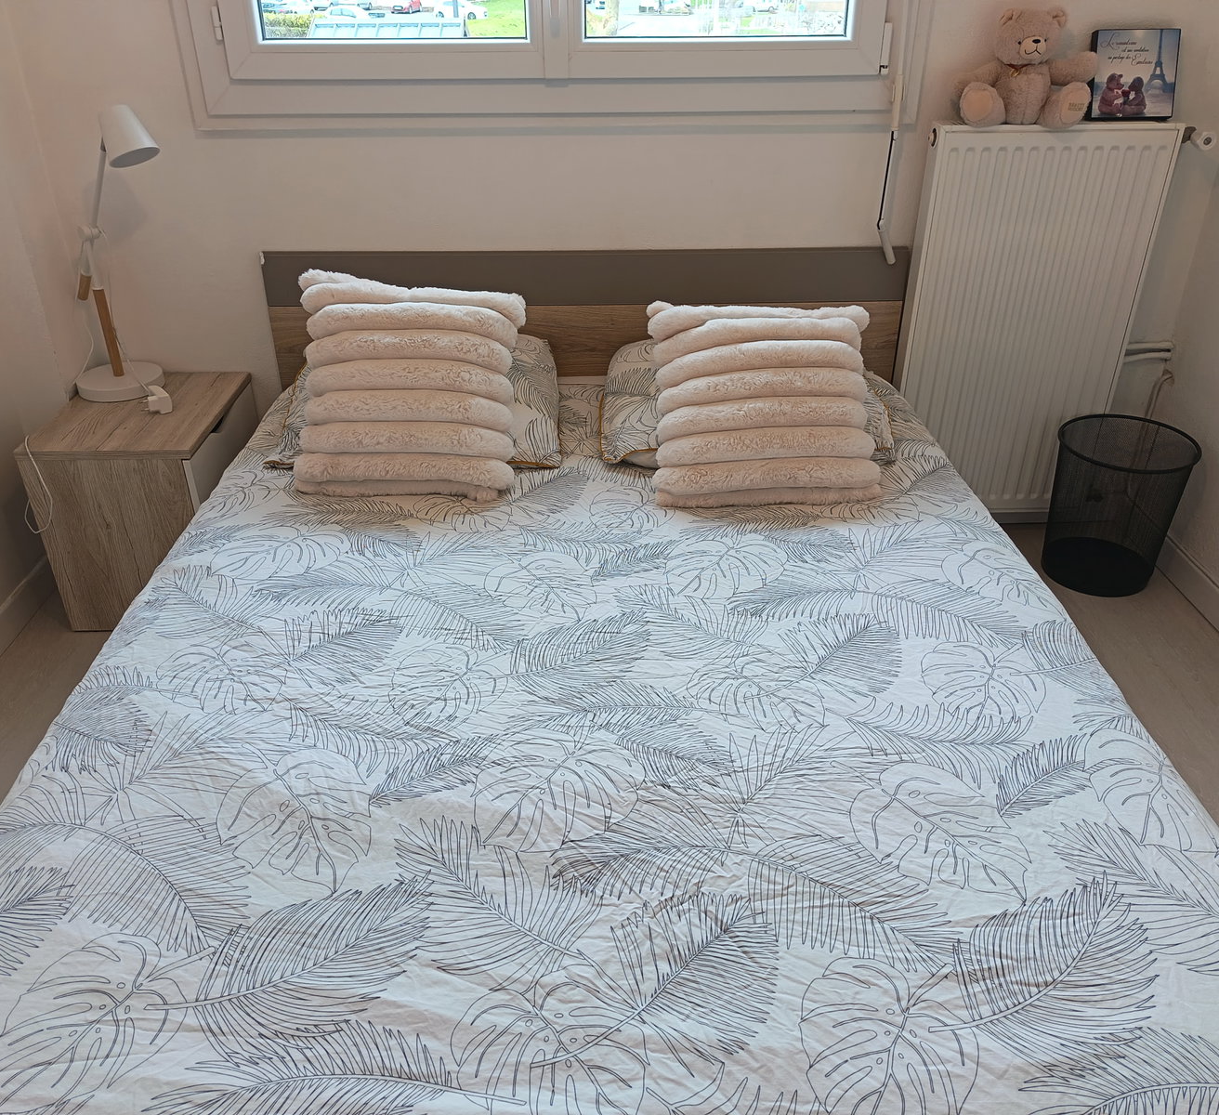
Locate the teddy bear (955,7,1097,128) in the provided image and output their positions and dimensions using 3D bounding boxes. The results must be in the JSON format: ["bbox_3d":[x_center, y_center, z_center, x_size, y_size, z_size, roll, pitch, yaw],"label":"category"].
[{"bbox_3d":[0.842,-0.973,2.051,0.275,0.213,0.160,-1,32,0],"label":"teddy bear"}]

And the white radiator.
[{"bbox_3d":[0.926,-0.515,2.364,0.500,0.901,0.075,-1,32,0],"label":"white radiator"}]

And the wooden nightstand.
[{"bbox_3d":[-1.022,-0.135,2.372,0.356,0.443,0.423,-1,32,0],"label":"wooden nightstand"}]

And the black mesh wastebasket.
[{"bbox_3d":[1.173,-0.116,2.414,0.301,0.341,0.301,-1,32,0],"label":"black mesh wastebasket"}]

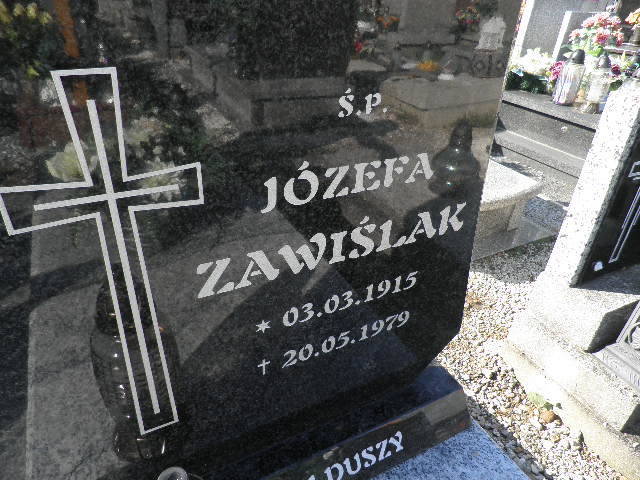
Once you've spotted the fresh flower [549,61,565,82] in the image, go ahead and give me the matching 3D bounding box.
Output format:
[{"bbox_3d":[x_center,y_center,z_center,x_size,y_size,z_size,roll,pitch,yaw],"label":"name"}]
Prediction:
[{"bbox_3d":[1.398,-0.987,2.600,0.105,0.110,0.095,16,35,23],"label":"fresh flower"}]

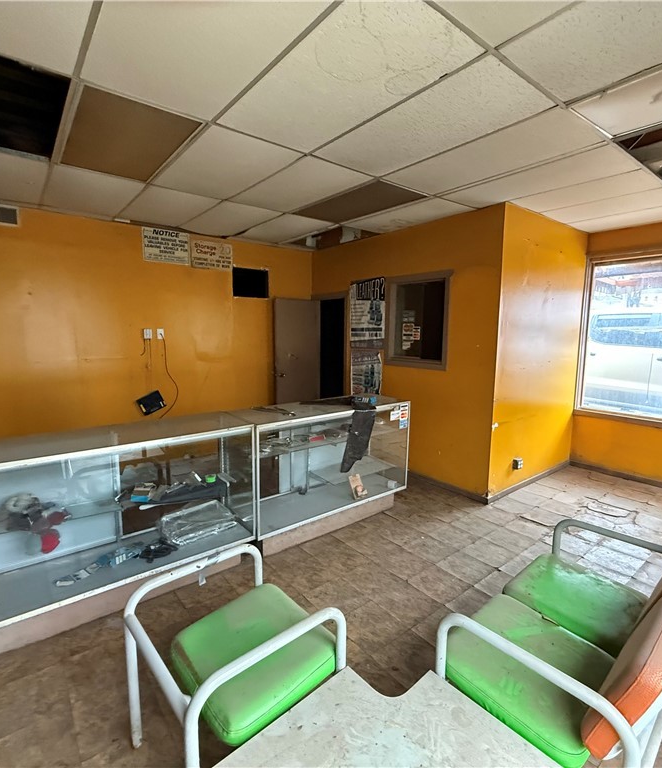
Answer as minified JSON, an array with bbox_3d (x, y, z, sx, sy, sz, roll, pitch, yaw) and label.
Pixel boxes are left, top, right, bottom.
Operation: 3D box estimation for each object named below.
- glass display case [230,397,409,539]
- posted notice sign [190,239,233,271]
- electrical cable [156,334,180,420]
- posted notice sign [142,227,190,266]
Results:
[{"bbox_3d":[-0.057,0.644,3.390,1.490,0.930,0.510,-5,10,-38],"label":"glass display case"},{"bbox_3d":[-1.360,-1.478,4.770,0.487,0.315,0.012,-5,10,-38],"label":"posted notice sign"},{"bbox_3d":[-1.802,-0.056,4.593,0.215,0.980,0.050,-5,10,-38],"label":"electrical cable"},{"bbox_3d":[-1.760,-1.467,4.454,0.487,0.333,0.012,-5,10,-38],"label":"posted notice sign"}]

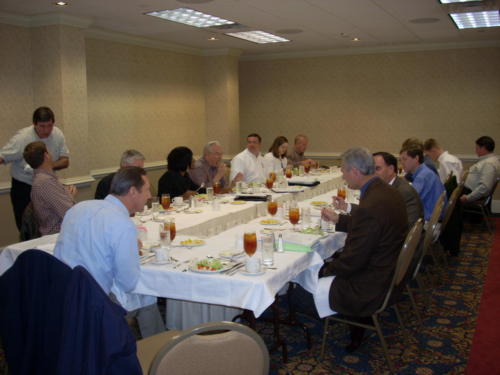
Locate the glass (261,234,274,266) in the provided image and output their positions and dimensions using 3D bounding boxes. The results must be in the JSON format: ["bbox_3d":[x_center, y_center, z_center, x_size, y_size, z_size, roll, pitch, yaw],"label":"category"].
[{"bbox_3d":[0.105,0.368,3.129,0.070,0.165,0.070,-1,8,0],"label":"glass"}]

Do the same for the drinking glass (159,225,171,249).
[{"bbox_3d":[-0.551,0.332,3.445,0.070,0.165,0.070,-1,8,0],"label":"drinking glass"}]

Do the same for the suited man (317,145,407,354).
[{"bbox_3d":[0.690,0.413,3.731,0.700,1.380,0.550,3,9,26],"label":"suited man"}]

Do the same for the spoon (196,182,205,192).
[{"bbox_3d":[-0.529,0.016,5.603,0.025,0.170,0.036,46,21,11],"label":"spoon"}]

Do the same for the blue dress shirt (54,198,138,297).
[{"bbox_3d":[-0.880,0.348,3.104,0.490,0.590,0.490,5,10,36],"label":"blue dress shirt"}]

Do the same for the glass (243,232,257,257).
[{"bbox_3d":[-0.002,0.361,3.111,0.080,0.185,0.080,-1,8,0],"label":"glass"}]

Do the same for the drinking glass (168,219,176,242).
[{"bbox_3d":[-0.523,0.315,3.494,0.080,0.185,0.080,-1,8,0],"label":"drinking glass"}]

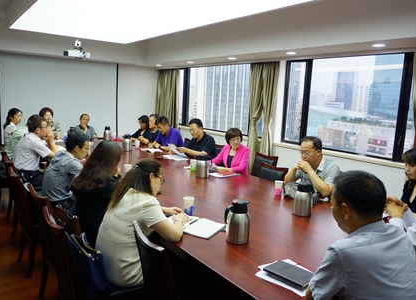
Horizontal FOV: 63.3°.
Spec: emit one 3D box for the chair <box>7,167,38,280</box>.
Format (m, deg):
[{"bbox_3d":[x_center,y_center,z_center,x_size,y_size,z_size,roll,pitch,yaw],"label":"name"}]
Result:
[{"bbox_3d":[-1.481,0.623,3.138,0.560,0.920,0.450,-5,11,-39],"label":"chair"}]

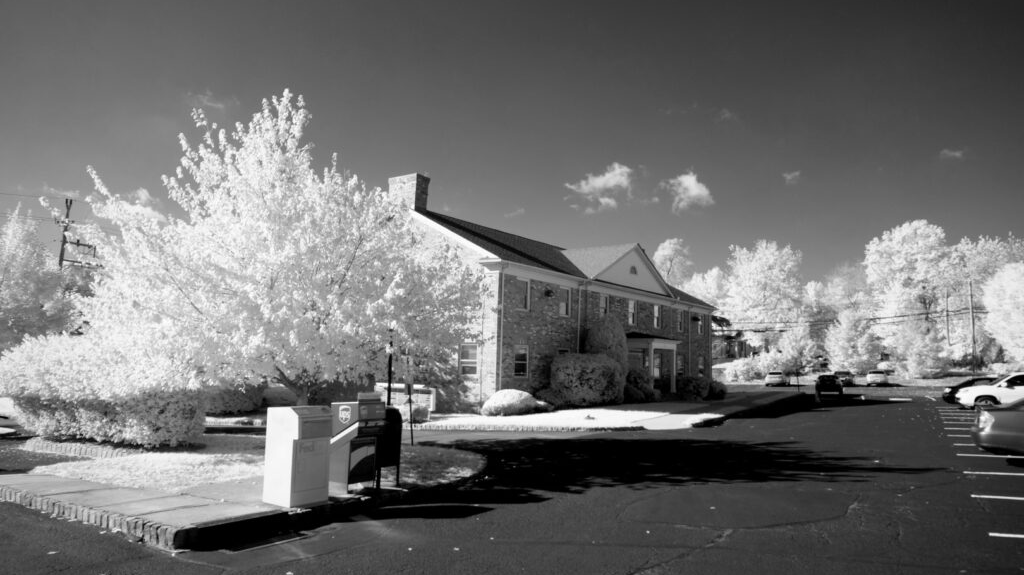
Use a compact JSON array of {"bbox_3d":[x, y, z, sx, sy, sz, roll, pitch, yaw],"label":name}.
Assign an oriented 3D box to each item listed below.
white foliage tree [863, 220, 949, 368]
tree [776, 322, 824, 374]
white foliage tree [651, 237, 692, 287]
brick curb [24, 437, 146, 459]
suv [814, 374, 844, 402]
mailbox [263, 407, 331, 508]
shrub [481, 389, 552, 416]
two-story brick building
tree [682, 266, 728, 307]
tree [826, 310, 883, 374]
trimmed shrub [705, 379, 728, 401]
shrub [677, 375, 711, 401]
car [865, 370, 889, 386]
[{"bbox_3d":[50.851,1.160,88.000,10.500,18.400,10.000,-3,-8,30],"label":"white foliage tree"},{"bbox_3d":[35.497,7.505,84.000,5.500,6.500,5.500,2,-6,0],"label":"tree"},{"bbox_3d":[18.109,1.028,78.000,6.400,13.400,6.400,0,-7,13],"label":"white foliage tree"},{"bbox_3d":[-8.429,3.159,13.466,3.300,0.220,0.300,-2,-7,23],"label":"brick curb"},{"bbox_3d":[23.523,7.323,50.500,1.870,1.700,4.500,-3,-8,31],"label":"suv"},{"bbox_3d":[-2.688,2.110,8.631,0.627,1.180,0.538,-4,-8,39],"label":"mailbox"},{"bbox_3d":[0.095,4.380,26.000,2.100,1.000,2.500,-3,-7,35],"label":"shrub"},{"bbox_3d":[2.533,1.199,42.938,13.340,10.611,26.478,-4,-8,36],"label":"two-story brick building"},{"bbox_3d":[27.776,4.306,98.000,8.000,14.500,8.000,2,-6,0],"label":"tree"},{"bbox_3d":[42.519,6.661,85.000,6.600,8.100,6.600,2,-6,0],"label":"tree"},{"bbox_3d":[13.629,6.811,45.500,1.600,1.400,1.600,-3,-7,35],"label":"trimmed shrub"},{"bbox_3d":[11.299,6.256,42.500,1.900,1.600,2.100,-3,-7,35],"label":"shrub"},{"bbox_3d":[35.723,8.980,67.000,1.820,1.520,4.500,-3,-8,32],"label":"car"}]

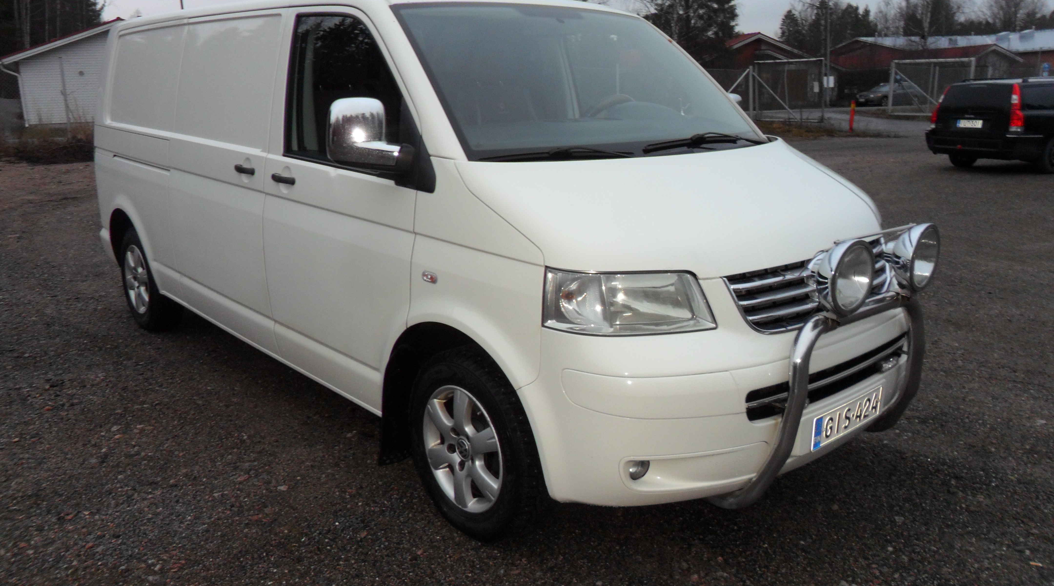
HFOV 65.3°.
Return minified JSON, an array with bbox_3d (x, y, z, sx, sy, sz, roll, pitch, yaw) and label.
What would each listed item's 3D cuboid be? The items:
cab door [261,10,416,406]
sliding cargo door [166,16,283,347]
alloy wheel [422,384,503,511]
[{"bbox_3d":[-0.705,-0.323,3.195,0.200,1.530,1.170,-13,19,-40],"label":"cab door"},{"bbox_3d":[-1.466,-0.558,4.012,0.190,1.540,1.260,-13,19,-40],"label":"sliding cargo door"},{"bbox_3d":[-0.166,0.518,2.852,0.165,0.440,0.440,-13,19,-40],"label":"alloy wheel"}]

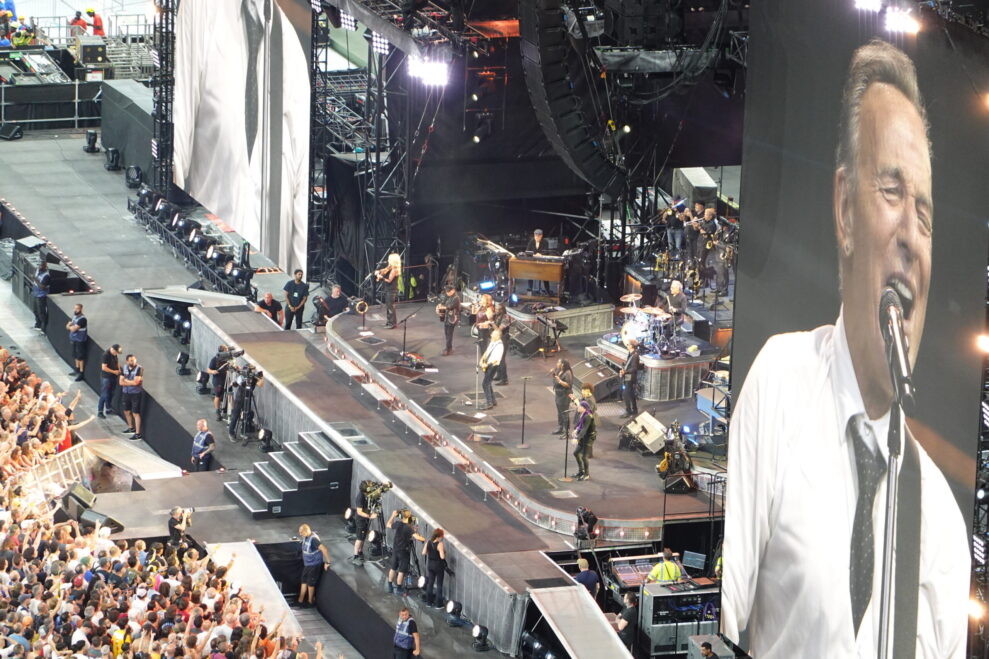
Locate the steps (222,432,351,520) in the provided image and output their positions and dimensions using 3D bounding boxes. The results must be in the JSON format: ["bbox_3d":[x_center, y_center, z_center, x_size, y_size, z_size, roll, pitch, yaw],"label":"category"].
[{"bbox_3d":[-4.506,3.196,119.980,2.237,1.233,2.265,-3,15,-18],"label":"steps"}]

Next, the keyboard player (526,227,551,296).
[{"bbox_3d":[1.055,-1.581,126.914,0.520,1.560,0.480,5,17,10],"label":"keyboard player"}]

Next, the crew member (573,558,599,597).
[{"bbox_3d":[1.815,5.467,110.783,0.520,1.770,0.360,-2,15,-14],"label":"crew member"}]

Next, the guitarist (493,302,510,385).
[{"bbox_3d":[0.187,0.307,120.589,0.420,1.760,0.520,-6,18,-27],"label":"guitarist"}]

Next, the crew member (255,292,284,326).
[{"bbox_3d":[-5.378,-0.017,131.309,0.580,1.760,0.420,7,15,20],"label":"crew member"}]

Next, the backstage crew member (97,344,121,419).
[{"bbox_3d":[-9.201,1.199,130.940,0.440,1.770,0.500,4,15,9],"label":"backstage crew member"}]

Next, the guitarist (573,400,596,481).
[{"bbox_3d":[1.892,2.291,116.123,0.460,1.720,0.520,-4,15,-20],"label":"guitarist"}]

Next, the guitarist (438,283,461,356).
[{"bbox_3d":[-1.004,-0.201,122.568,0.480,1.620,0.550,-6,17,-25],"label":"guitarist"}]

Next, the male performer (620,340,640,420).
[{"bbox_3d":[3.007,1.050,121.009,0.420,1.750,0.520,-4,15,-20],"label":"male performer"}]

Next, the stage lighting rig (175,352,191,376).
[{"bbox_3d":[-7.184,0.781,126.760,0.360,0.490,0.340,-3,17,-17],"label":"stage lighting rig"}]

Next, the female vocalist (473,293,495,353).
[{"bbox_3d":[-0.220,0.026,122.987,0.450,1.700,0.470,-7,18,-27],"label":"female vocalist"}]

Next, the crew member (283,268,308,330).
[{"bbox_3d":[-4.619,-0.477,127.410,0.570,1.840,0.360,2,16,0],"label":"crew member"}]

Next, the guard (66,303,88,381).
[{"bbox_3d":[-9.843,0.278,129.782,0.420,1.790,0.520,-8,19,-31],"label":"guard"}]

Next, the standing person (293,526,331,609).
[{"bbox_3d":[-3.748,4.841,112.200,0.520,1.770,0.580,-9,19,-33],"label":"standing person"}]

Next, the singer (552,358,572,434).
[{"bbox_3d":[1.454,1.486,116.591,0.420,1.720,0.500,-5,17,-23],"label":"singer"}]

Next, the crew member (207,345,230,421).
[{"bbox_3d":[-6.327,1.211,126.391,0.480,1.780,0.520,-7,17,-30],"label":"crew member"}]

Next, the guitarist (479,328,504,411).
[{"bbox_3d":[-0.038,0.852,120.111,0.530,1.740,0.500,-6,18,-24],"label":"guitarist"}]

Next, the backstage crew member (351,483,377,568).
[{"bbox_3d":[-2.689,3.982,112.740,0.450,1.750,0.520,-6,18,-27],"label":"backstage crew member"}]

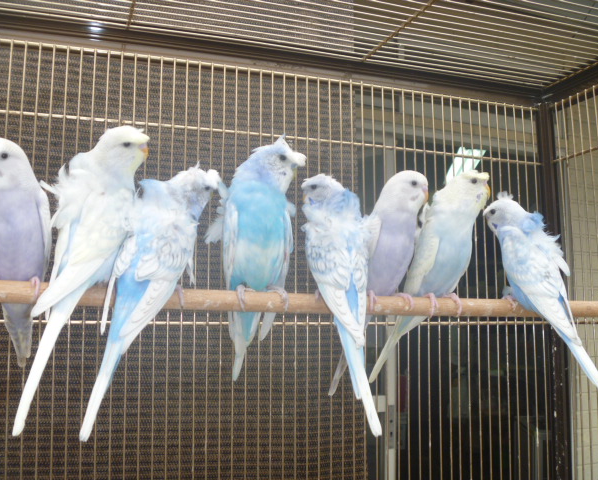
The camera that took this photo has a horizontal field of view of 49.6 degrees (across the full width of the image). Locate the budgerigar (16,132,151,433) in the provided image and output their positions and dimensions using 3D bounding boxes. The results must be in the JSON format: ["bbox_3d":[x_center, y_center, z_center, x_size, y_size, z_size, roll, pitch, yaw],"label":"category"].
[{"bbox_3d":[-0.124,0.019,0.380,0.055,0.181,0.088,-5,-9,35],"label":"budgerigar"}]

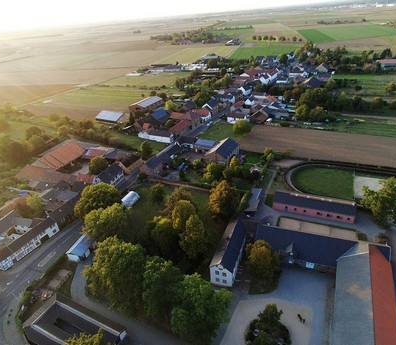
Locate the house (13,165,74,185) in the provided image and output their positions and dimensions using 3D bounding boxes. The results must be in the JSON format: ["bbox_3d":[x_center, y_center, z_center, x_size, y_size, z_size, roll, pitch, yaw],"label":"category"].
[{"bbox_3d":[-79.703,1.635,153.437,31.000,8.500,10.500,8,31,23],"label":"house"}]

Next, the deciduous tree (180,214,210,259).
[{"bbox_3d":[-0.643,21.180,91.927,9.200,17.400,9.200,-5,28,0],"label":"deciduous tree"}]

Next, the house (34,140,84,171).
[{"bbox_3d":[-81.069,-7.462,168.586,14.000,10.000,30.000,6,31,19],"label":"house"}]

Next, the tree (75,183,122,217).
[{"bbox_3d":[-38.248,12.937,114.432,17.600,16.000,17.600,-5,28,0],"label":"tree"}]

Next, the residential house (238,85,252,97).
[{"bbox_3d":[48.055,-83.783,296.834,8.090,8.310,13.830,17,36,36],"label":"residential house"}]

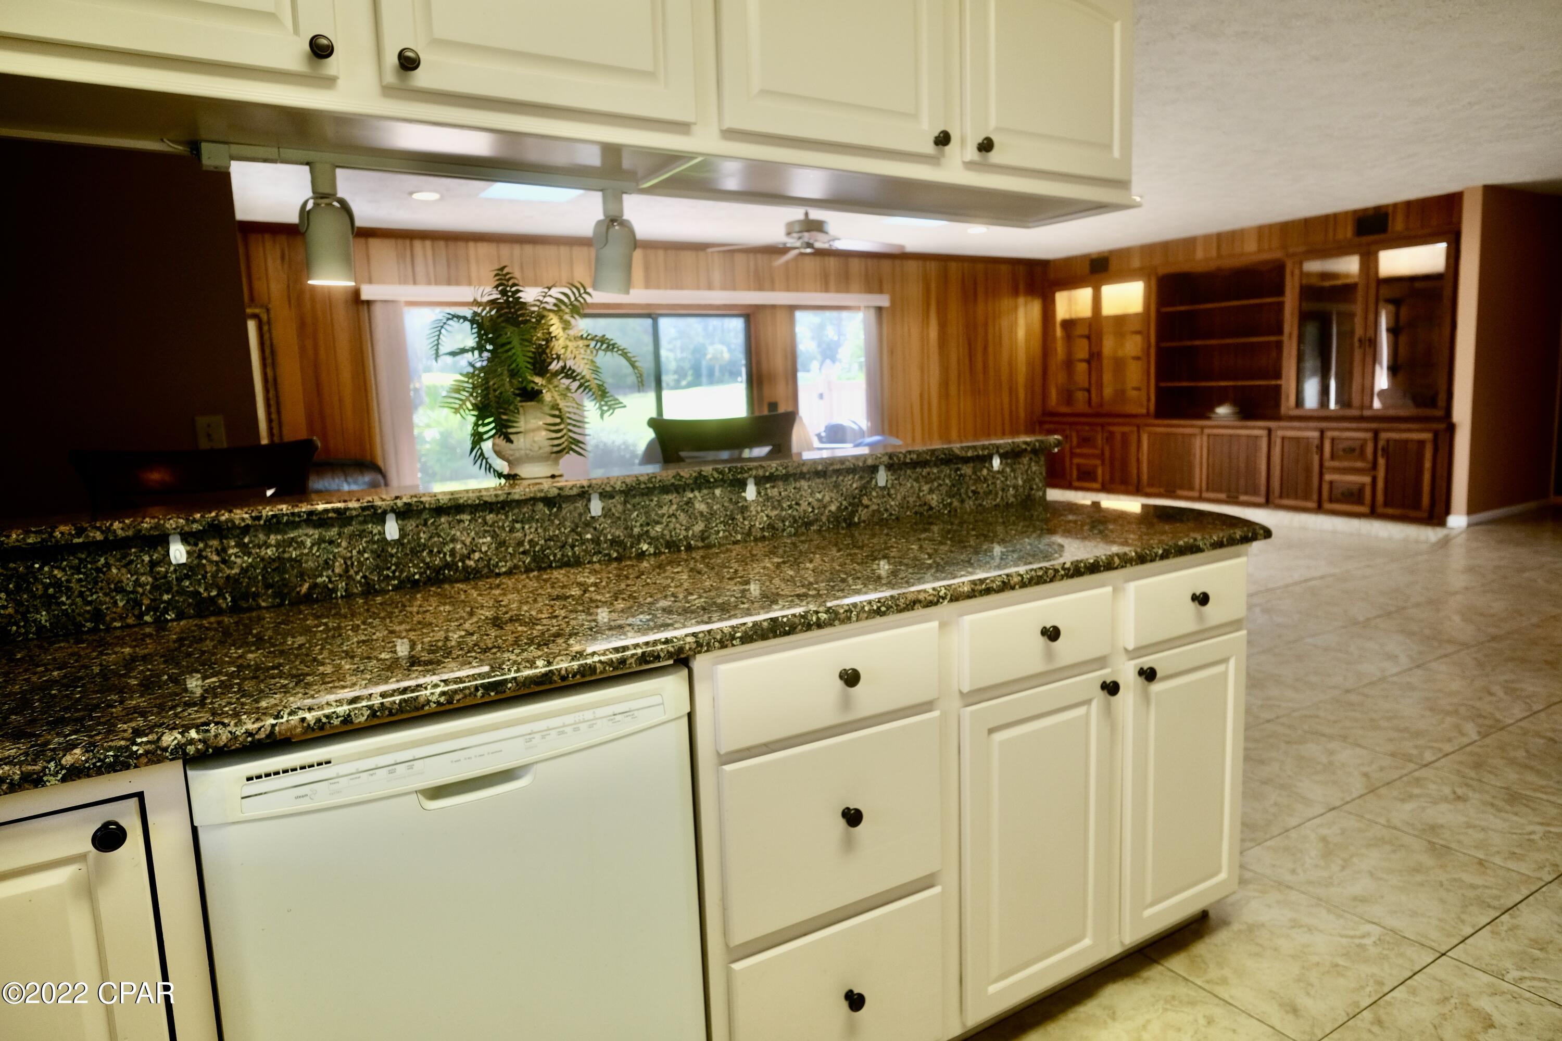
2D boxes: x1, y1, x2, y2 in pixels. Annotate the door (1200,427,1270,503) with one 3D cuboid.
[{"bbox_3d":[4.215,-0.510,8.464,0.030,0.669,0.660,-7,9,-30],"label":"door"}]

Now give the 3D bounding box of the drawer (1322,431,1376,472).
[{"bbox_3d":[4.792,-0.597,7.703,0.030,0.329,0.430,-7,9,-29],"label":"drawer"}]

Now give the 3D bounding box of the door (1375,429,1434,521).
[{"bbox_3d":[5.023,-0.367,7.339,0.030,0.698,0.415,-7,9,-29],"label":"door"}]

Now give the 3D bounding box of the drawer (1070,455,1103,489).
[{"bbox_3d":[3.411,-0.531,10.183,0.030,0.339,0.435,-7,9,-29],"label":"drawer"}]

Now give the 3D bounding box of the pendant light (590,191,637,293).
[{"bbox_3d":[-0.318,-0.533,1.741,0.082,0.187,0.076,-7,9,-29],"label":"pendant light"}]

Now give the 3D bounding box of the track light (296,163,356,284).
[{"bbox_3d":[-0.745,-0.485,1.502,0.084,0.188,0.076,-7,9,-29],"label":"track light"}]

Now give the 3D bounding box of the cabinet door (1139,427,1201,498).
[{"bbox_3d":[3.936,-0.589,9.234,0.030,0.714,0.719,-7,9,-29],"label":"cabinet door"}]

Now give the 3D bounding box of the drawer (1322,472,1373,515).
[{"bbox_3d":[4.881,-0.241,7.712,0.360,0.317,0.392,-7,9,-30],"label":"drawer"}]

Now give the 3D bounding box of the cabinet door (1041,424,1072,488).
[{"bbox_3d":[3.182,-0.749,10.547,0.030,0.724,0.425,-7,9,-29],"label":"cabinet door"}]

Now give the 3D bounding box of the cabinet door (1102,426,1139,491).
[{"bbox_3d":[3.558,-0.637,9.547,0.030,0.667,0.451,-7,9,-30],"label":"cabinet door"}]

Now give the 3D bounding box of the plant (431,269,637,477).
[{"bbox_3d":[-0.565,-0.340,2.120,0.465,0.475,0.430,-4,8,-14],"label":"plant"}]

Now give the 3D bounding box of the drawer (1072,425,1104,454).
[{"bbox_3d":[3.463,-0.886,9.970,0.360,0.291,0.403,-7,9,-30],"label":"drawer"}]

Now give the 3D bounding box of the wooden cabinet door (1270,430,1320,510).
[{"bbox_3d":[4.509,-0.450,7.979,0.030,0.668,0.426,-7,9,-30],"label":"wooden cabinet door"}]

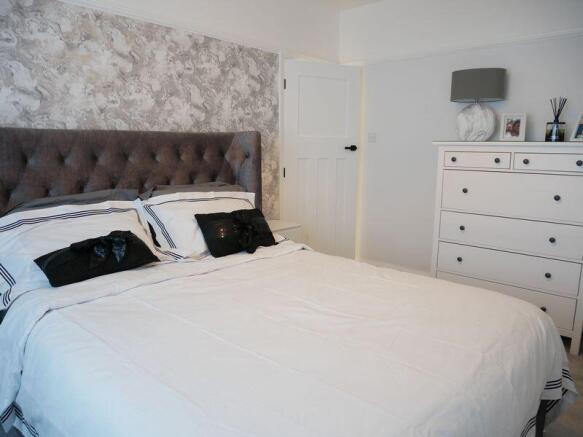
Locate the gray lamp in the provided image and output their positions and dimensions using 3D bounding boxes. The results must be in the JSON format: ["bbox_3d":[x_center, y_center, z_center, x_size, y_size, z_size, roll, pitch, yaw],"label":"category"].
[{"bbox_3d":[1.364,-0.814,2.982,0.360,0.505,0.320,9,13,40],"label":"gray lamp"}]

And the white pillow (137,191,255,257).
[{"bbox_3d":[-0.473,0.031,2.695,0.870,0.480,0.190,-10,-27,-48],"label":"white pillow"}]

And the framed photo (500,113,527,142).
[{"bbox_3d":[1.555,-0.635,2.827,0.158,0.208,0.040,9,5,40],"label":"framed photo"}]

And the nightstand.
[{"bbox_3d":[-0.137,0.371,3.401,0.350,0.610,0.390,9,13,40],"label":"nightstand"}]

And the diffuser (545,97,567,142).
[{"bbox_3d":[1.728,-0.640,2.632,0.115,0.290,0.110,9,13,40],"label":"diffuser"}]

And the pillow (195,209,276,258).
[{"bbox_3d":[-0.336,0.089,2.603,0.490,0.295,0.130,-10,-19,-48],"label":"pillow"}]

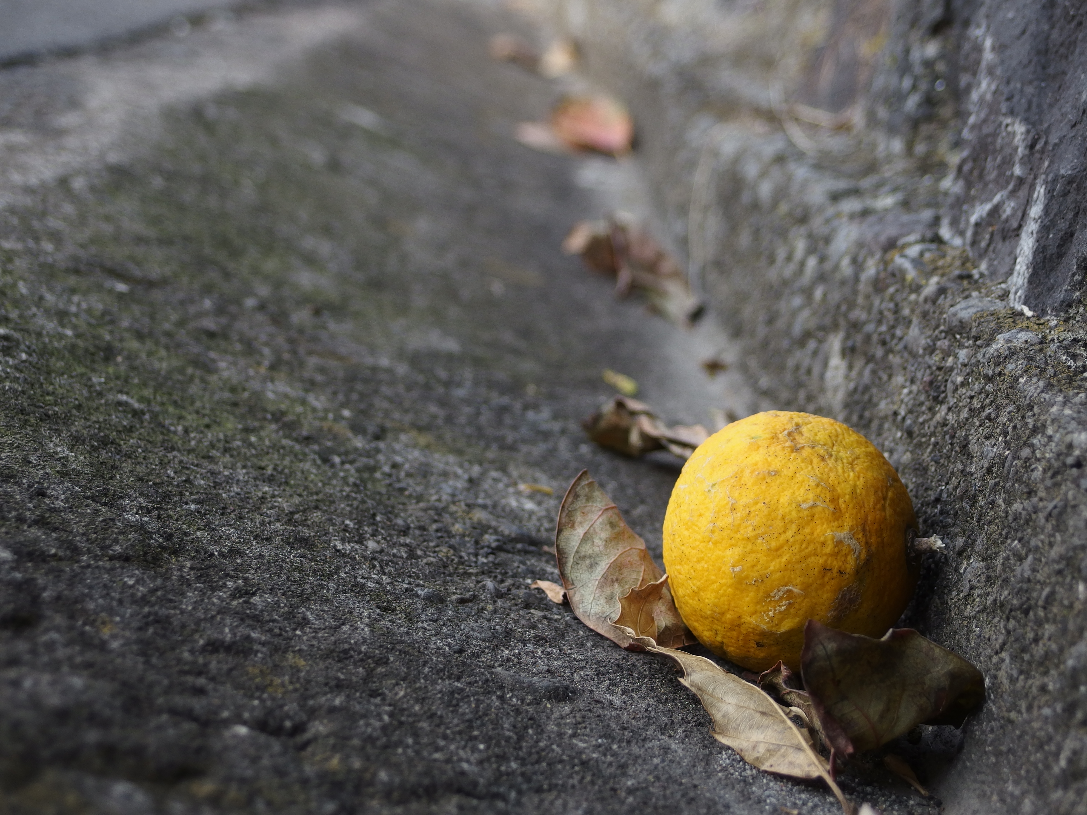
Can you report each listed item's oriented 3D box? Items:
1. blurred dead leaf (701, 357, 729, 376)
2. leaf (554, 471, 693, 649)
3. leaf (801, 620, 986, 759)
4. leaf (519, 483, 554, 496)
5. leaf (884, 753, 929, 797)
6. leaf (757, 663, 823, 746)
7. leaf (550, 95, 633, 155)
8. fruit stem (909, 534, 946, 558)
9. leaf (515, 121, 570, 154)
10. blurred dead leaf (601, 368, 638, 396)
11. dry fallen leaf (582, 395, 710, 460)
[{"bbox_3d":[0.093,-0.022,1.130,0.014,0.007,0.012,21,12,0],"label":"blurred dead leaf"},{"bbox_3d":[0.025,0.047,0.630,0.041,0.052,0.024,3,12,-13],"label":"leaf"},{"bbox_3d":[0.094,0.076,0.556,0.047,0.032,0.028,1,13,6],"label":"leaf"},{"bbox_3d":[-0.002,0.029,0.757,0.013,0.003,0.006,13,14,-34],"label":"leaf"},{"bbox_3d":[0.100,0.102,0.572,0.006,0.004,0.018,14,14,-32],"label":"leaf"},{"bbox_3d":[0.073,0.088,0.608,0.020,0.019,0.038,2,13,-18],"label":"leaf"},{"bbox_3d":[0.050,-0.292,2.140,0.078,0.052,0.050,1,13,6],"label":"leaf"},{"bbox_3d":[0.127,0.046,0.685,0.013,0.006,0.006,-6,0,19],"label":"fruit stem"},{"bbox_3d":[0.002,-0.274,2.069,0.058,0.016,0.055,21,12,0],"label":"leaf"},{"bbox_3d":[0.038,-0.014,1.013,0.010,0.005,0.024,11,16,-41],"label":"blurred dead leaf"},{"bbox_3d":[0.045,0.009,0.875,0.056,0.021,0.030,11,12,-3],"label":"dry fallen leaf"}]

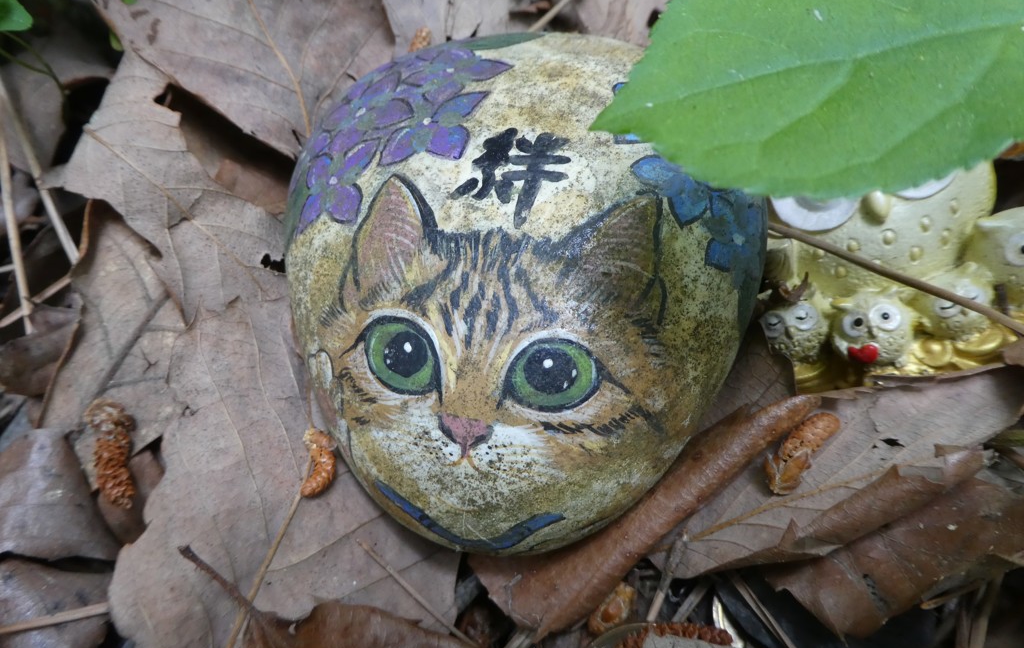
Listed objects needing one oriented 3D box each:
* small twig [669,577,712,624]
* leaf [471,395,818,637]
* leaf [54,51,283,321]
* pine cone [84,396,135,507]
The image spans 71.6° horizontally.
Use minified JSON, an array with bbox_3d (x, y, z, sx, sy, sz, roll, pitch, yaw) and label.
[{"bbox_3d":[0.044,0.068,0.175,0.003,0.002,0.014,39,74,22],"label":"small twig"},{"bbox_3d":[0.040,0.044,0.178,0.101,0.018,0.023,-24,61,-14],"label":"leaf"},{"bbox_3d":[-0.115,-0.045,0.231,0.060,0.025,0.120,-35,64,-20],"label":"leaf"},{"bbox_3d":[-0.104,0.033,0.184,0.011,0.011,0.028,-22,65,-13],"label":"pine cone"}]

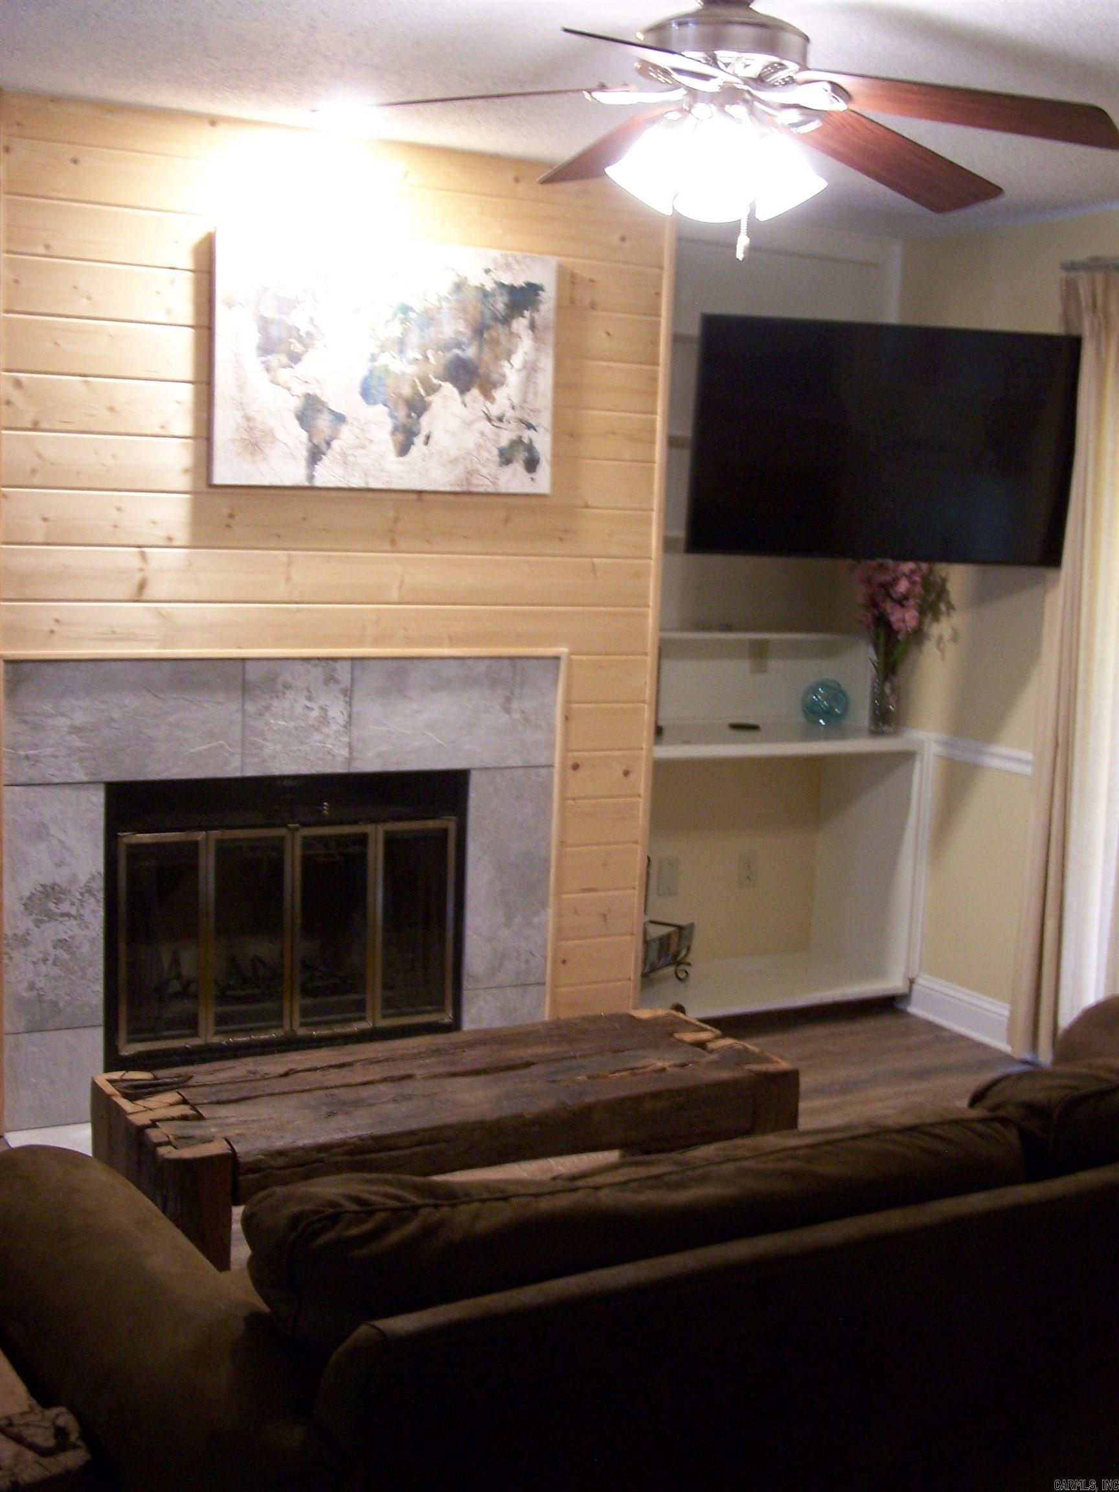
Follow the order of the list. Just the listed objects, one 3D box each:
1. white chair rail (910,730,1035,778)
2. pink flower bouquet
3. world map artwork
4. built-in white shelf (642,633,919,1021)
[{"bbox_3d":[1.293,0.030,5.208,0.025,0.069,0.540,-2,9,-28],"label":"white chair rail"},{"bbox_3d":[1.048,-0.335,5.374,0.270,0.594,0.260,2,8,0],"label":"pink flower bouquet"},{"bbox_3d":[-0.430,-0.953,4.356,0.916,0.607,0.037,-2,9,-28],"label":"world map artwork"},{"bbox_3d":[0.585,0.225,5.410,1.030,1.163,0.525,-2,9,-28],"label":"built-in white shelf"}]

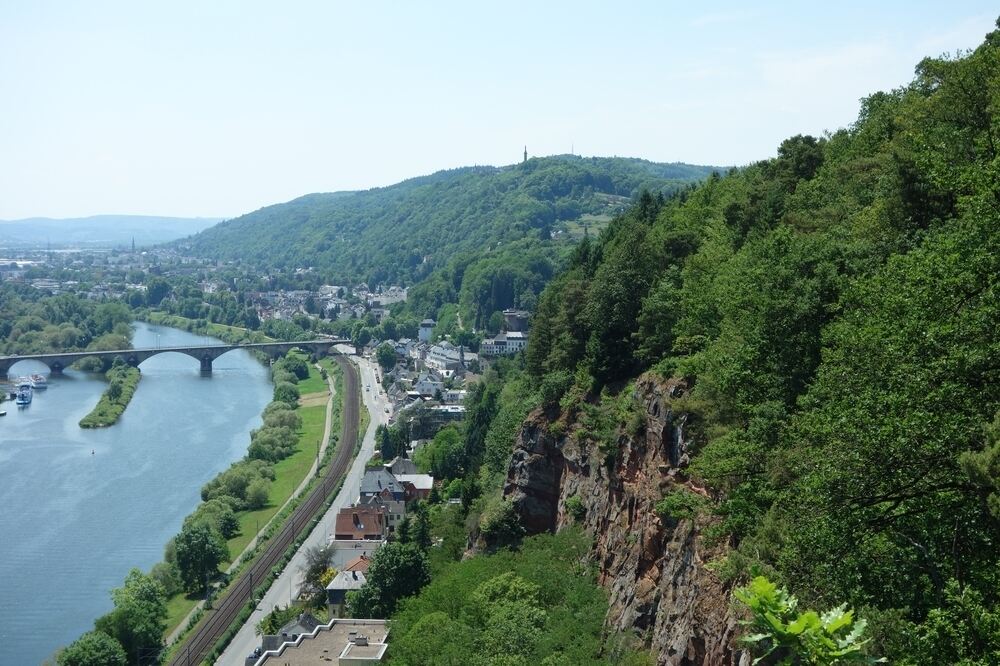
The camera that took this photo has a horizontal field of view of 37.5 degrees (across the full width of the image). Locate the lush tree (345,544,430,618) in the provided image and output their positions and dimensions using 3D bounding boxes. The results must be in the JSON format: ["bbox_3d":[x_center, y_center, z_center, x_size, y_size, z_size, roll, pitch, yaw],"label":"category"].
[{"bbox_3d":[-24.677,55.478,325.721,17.800,17.000,17.000,0,4,0],"label":"lush tree"}]

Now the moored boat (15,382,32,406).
[{"bbox_3d":[-272.381,34.986,843.394,8.200,7.500,38.000,-1,4,-16],"label":"moored boat"}]

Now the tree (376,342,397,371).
[{"bbox_3d":[-69.421,15.085,900.153,12.000,17.000,12.000,0,4,0],"label":"tree"}]

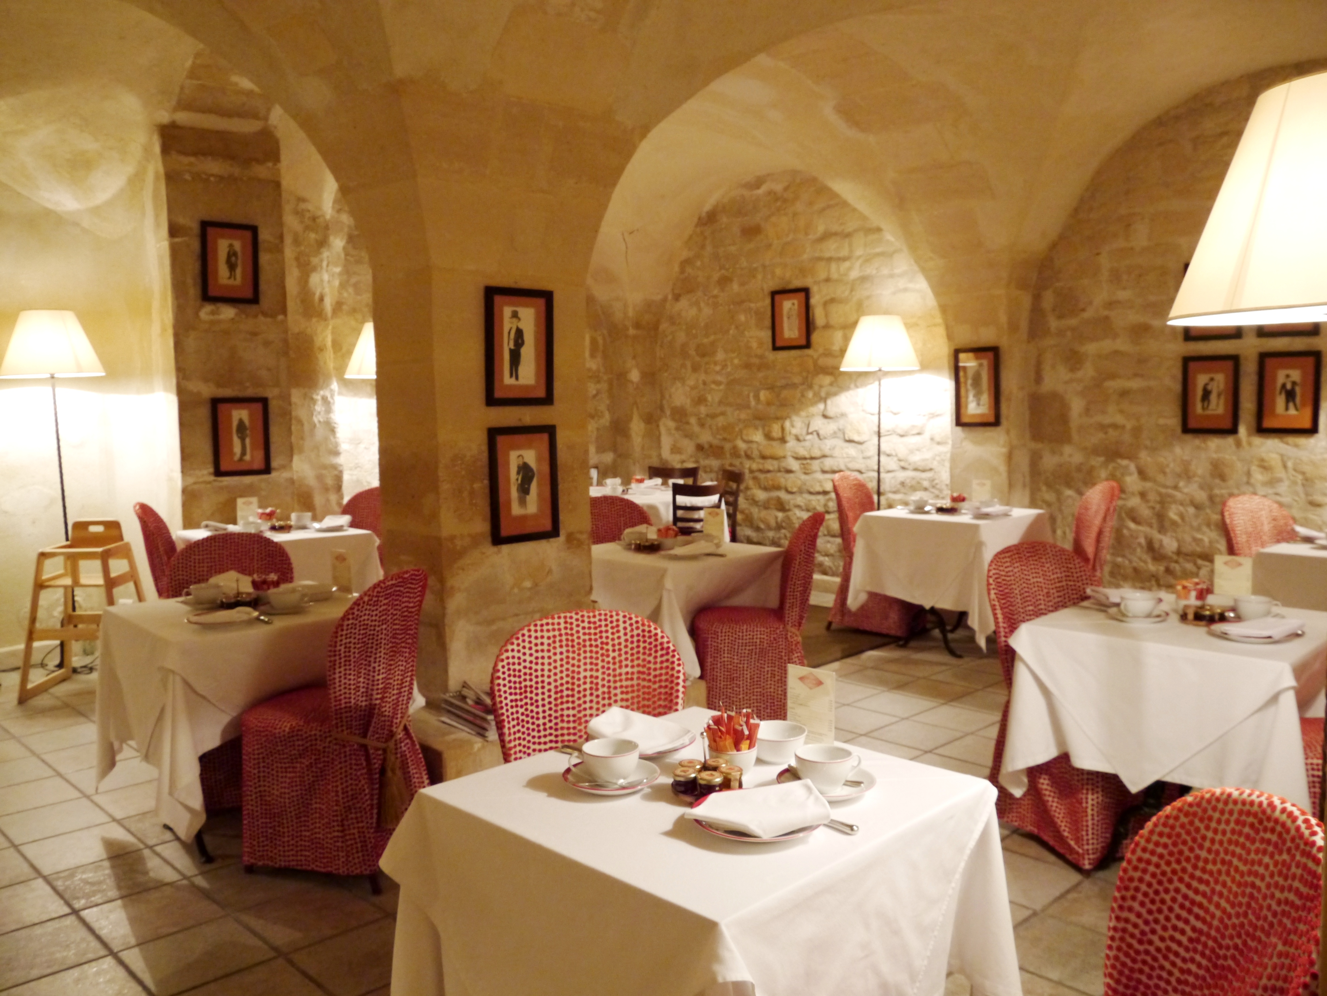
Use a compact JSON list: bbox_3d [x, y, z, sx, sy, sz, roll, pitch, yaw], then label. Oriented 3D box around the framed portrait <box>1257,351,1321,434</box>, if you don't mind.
[{"bbox_3d":[3.730,-0.627,6.406,0.335,0.485,0.025,4,7,45],"label":"framed portrait"}]

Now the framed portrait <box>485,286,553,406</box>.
[{"bbox_3d":[-0.591,-0.623,4.452,0.025,0.485,0.345,4,7,45],"label":"framed portrait"}]

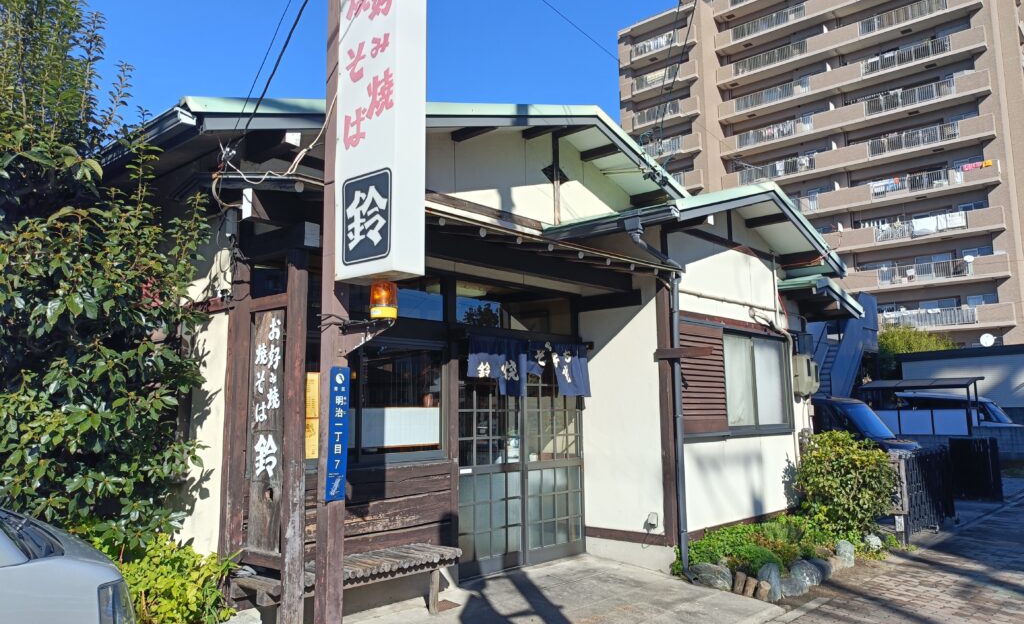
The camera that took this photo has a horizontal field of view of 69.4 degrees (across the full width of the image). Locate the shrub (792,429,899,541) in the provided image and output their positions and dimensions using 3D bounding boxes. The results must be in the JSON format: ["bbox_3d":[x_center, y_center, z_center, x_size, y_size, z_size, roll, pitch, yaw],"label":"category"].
[{"bbox_3d":[3.792,1.955,8.386,1.040,1.150,1.100,-7,-10,43],"label":"shrub"}]

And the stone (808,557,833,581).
[{"bbox_3d":[2.911,2.394,7.020,0.230,0.230,0.240,-8,-11,42],"label":"stone"}]

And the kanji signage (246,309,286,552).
[{"bbox_3d":[-1.438,0.668,4.325,0.343,1.391,0.038,-7,-11,41],"label":"kanji signage"}]

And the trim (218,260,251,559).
[{"bbox_3d":[-1.859,0.750,4.963,0.105,2.160,0.105,-7,-10,43],"label":"trim"}]

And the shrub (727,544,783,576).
[{"bbox_3d":[2.056,2.118,6.231,0.376,0.291,0.432,-7,-11,41],"label":"shrub"}]

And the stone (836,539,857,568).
[{"bbox_3d":[3.365,2.437,7.490,0.160,0.255,0.170,-8,-11,42],"label":"stone"}]

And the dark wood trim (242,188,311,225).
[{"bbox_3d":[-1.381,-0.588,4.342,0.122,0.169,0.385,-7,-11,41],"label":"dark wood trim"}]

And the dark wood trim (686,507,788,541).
[{"bbox_3d":[2.398,2.216,7.686,0.047,0.094,2.510,-7,-11,41],"label":"dark wood trim"}]

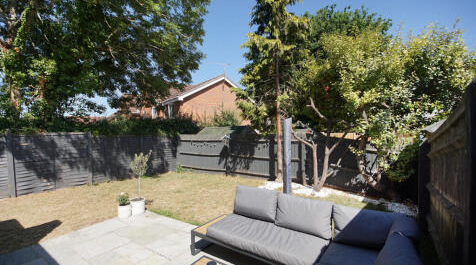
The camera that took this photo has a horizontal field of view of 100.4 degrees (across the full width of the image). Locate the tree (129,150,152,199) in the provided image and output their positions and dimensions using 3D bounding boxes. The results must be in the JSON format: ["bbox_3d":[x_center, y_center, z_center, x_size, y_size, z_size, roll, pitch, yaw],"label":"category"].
[{"bbox_3d":[-2.180,0.965,4.470,0.490,1.080,0.480,0,-2,0],"label":"tree"}]

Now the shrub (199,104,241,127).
[{"bbox_3d":[-1.100,0.250,12.000,2.600,3.600,2.200,0,-2,0],"label":"shrub"}]

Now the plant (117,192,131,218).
[{"bbox_3d":[-2.430,1.540,4.250,0.295,0.520,0.295,0,-2,0],"label":"plant"}]

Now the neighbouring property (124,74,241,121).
[{"bbox_3d":[-4.800,-1.350,20.000,11.000,7.400,8.500,1,-2,-29],"label":"neighbouring property"}]

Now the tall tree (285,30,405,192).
[{"bbox_3d":[3.360,-0.660,6.200,3.800,5.060,3.200,0,-2,0],"label":"tall tree"}]

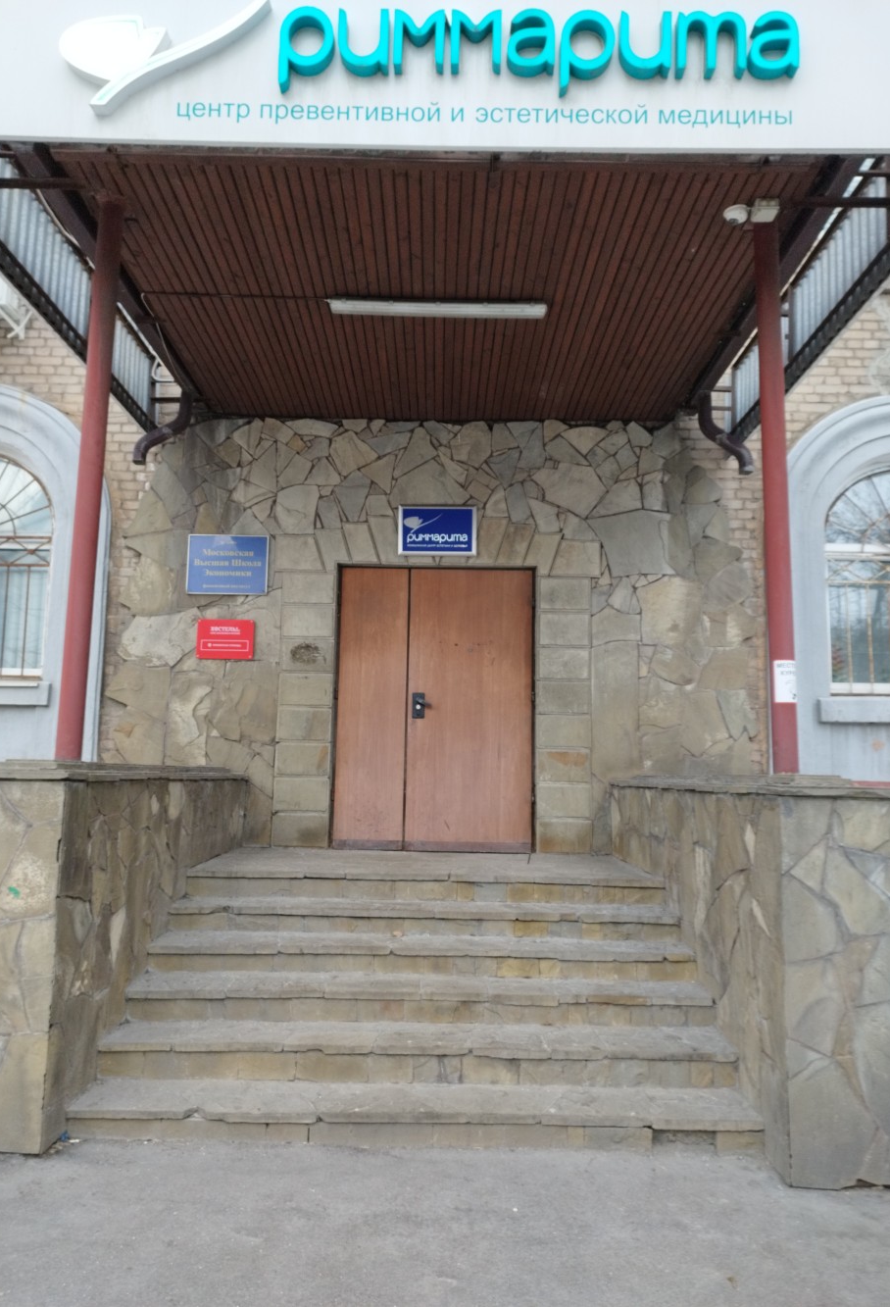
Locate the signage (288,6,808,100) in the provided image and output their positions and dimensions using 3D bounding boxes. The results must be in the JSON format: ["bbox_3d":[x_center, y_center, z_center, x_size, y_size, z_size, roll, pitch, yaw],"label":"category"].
[{"bbox_3d":[0.381,-2.407,3.644,2.068,0.347,0.075,1,-8,0],"label":"signage"}]

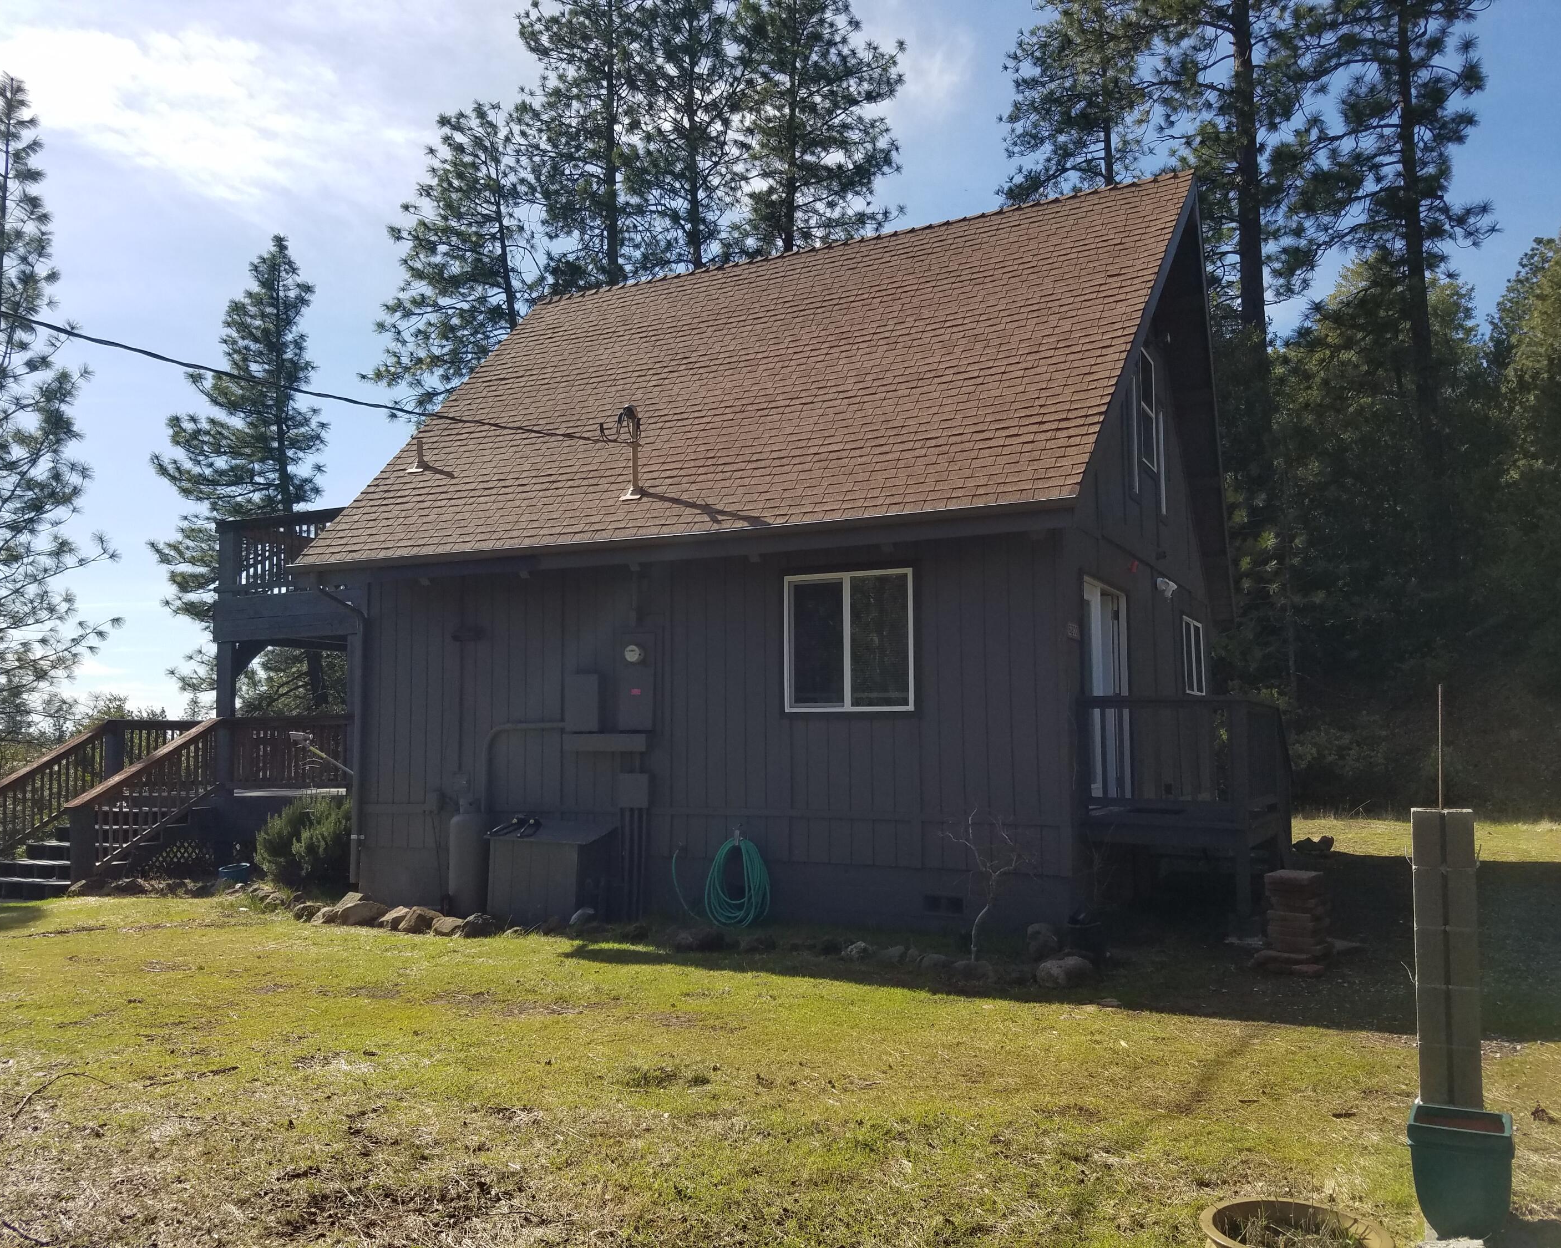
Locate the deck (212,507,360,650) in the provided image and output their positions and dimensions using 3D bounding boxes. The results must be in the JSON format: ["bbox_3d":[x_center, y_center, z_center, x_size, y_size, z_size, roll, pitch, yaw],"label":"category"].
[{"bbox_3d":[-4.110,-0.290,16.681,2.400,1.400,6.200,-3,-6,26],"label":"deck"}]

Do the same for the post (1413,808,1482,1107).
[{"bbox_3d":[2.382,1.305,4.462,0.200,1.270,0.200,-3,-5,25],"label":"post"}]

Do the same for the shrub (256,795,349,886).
[{"bbox_3d":[-5.082,2.329,13.369,1.050,1.000,0.950,-3,-6,26],"label":"shrub"}]

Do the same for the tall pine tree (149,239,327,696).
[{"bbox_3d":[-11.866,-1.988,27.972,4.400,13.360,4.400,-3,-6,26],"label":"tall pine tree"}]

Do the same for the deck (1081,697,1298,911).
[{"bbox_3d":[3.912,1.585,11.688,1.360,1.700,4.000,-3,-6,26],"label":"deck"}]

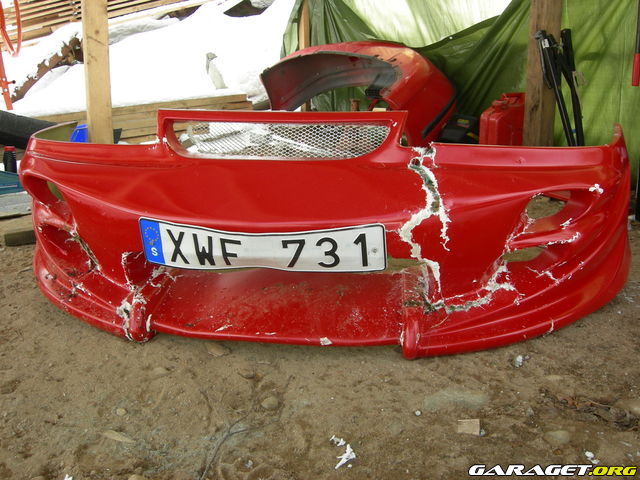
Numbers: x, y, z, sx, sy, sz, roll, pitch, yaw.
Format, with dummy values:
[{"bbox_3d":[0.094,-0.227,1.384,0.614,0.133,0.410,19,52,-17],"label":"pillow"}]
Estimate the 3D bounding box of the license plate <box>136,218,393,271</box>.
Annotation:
[{"bbox_3d":[-0.124,0.013,1.372,0.510,0.112,0.045,2,33,8],"label":"license plate"}]

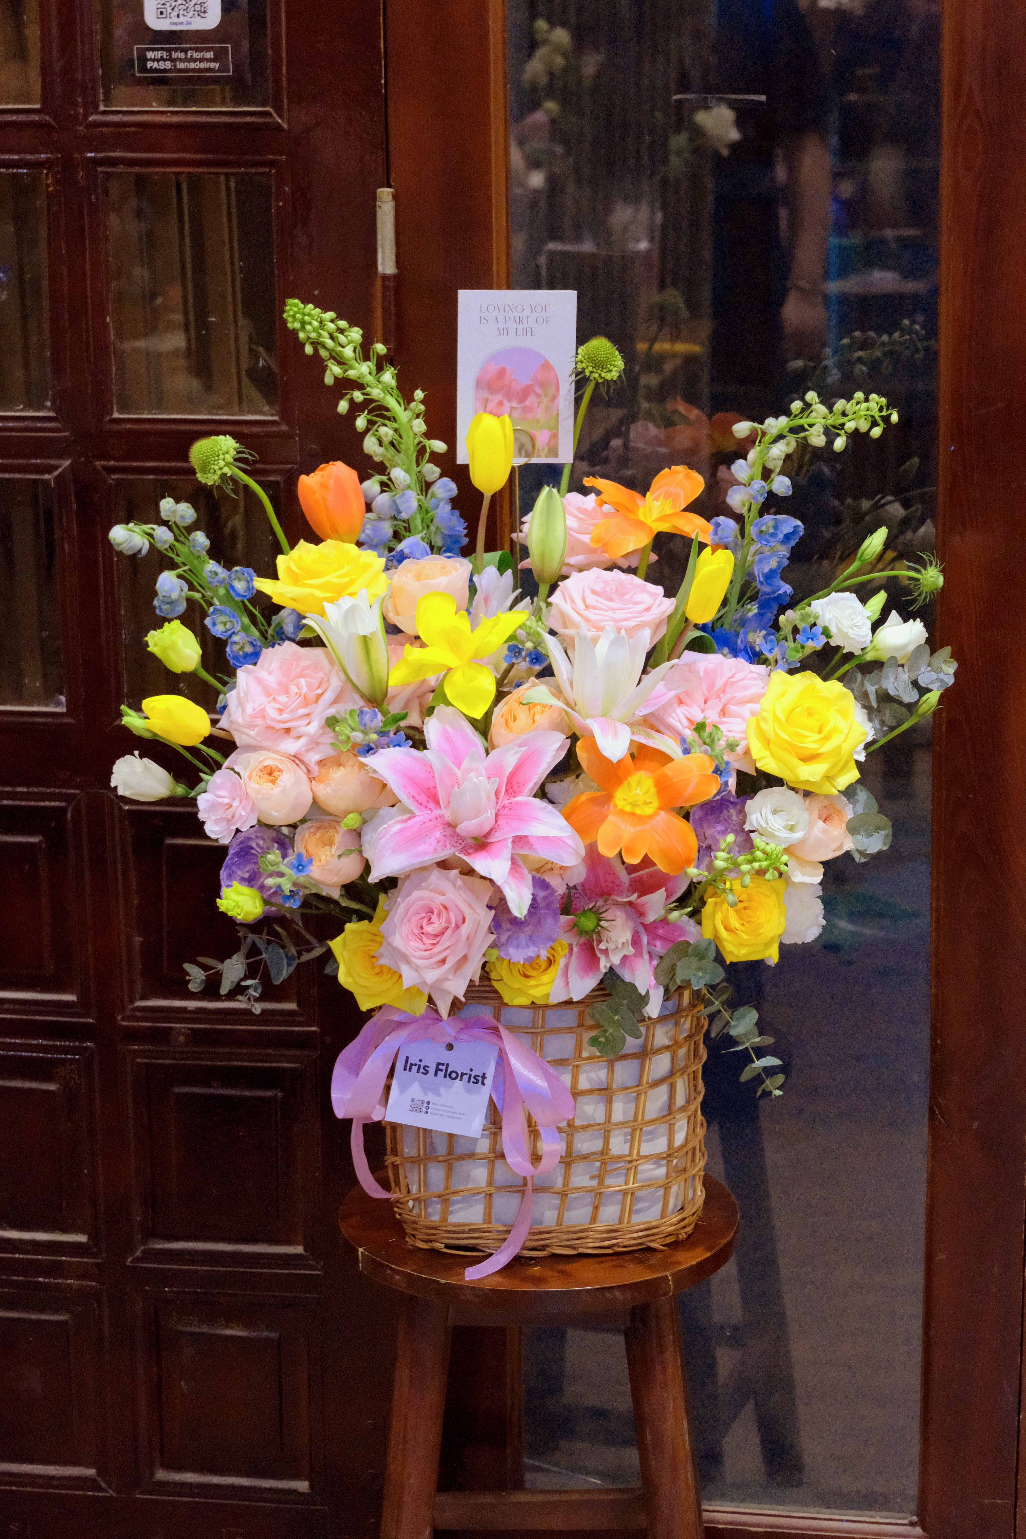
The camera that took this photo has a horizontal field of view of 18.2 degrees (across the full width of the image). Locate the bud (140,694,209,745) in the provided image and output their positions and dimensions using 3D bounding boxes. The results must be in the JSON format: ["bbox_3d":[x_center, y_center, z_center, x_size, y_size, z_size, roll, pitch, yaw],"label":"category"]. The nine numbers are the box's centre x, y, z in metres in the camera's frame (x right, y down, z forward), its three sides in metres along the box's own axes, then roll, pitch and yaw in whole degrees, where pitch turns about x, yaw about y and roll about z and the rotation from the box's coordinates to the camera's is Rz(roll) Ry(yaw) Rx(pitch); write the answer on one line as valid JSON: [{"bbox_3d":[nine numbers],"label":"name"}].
[{"bbox_3d":[-0.260,-0.038,2.470,0.055,0.038,0.038,18,0,-12],"label":"bud"}]

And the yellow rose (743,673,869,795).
[{"bbox_3d":[0.221,-0.028,2.420,0.092,0.094,0.068,-3,-19,-9],"label":"yellow rose"}]

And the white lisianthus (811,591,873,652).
[{"bbox_3d":[0.256,-0.114,2.500,0.050,0.048,0.039,-5,-9,-17],"label":"white lisianthus"}]

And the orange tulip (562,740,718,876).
[{"bbox_3d":[0.100,0.028,2.510,0.120,0.108,0.062,-2,-14,-3],"label":"orange tulip"}]

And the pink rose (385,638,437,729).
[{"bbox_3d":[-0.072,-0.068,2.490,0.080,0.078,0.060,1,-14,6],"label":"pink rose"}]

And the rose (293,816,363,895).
[{"bbox_3d":[-0.142,0.067,2.480,0.056,0.056,0.053,-21,-34,15],"label":"rose"}]

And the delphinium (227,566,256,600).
[{"bbox_3d":[-0.220,-0.151,2.600,0.025,0.029,0.025,-1,-6,0],"label":"delphinium"}]

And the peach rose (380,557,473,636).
[{"bbox_3d":[-0.067,-0.136,2.527,0.071,0.062,0.066,-1,13,0],"label":"peach rose"}]

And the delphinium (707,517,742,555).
[{"bbox_3d":[0.168,-0.184,2.540,0.029,0.029,0.027,-29,-31,20],"label":"delphinium"}]

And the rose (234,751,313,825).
[{"bbox_3d":[-0.185,0.014,2.475,0.059,0.059,0.053,-13,-33,9],"label":"rose"}]

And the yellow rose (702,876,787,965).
[{"bbox_3d":[0.181,0.118,2.505,0.067,0.067,0.058,4,-30,-3],"label":"yellow rose"}]

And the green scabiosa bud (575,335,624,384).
[{"bbox_3d":[0.068,-0.323,2.520,0.037,0.036,0.037,9,13,0],"label":"green scabiosa bud"}]

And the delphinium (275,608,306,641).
[{"bbox_3d":[-0.181,-0.118,2.610,0.027,0.029,0.026,-4,12,-11],"label":"delphinium"}]

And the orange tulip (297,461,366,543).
[{"bbox_3d":[-0.141,-0.207,2.500,0.050,0.066,0.050,-12,13,0],"label":"orange tulip"}]

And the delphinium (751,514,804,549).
[{"bbox_3d":[0.215,-0.194,2.610,0.042,0.030,0.030,-4,1,-15],"label":"delphinium"}]

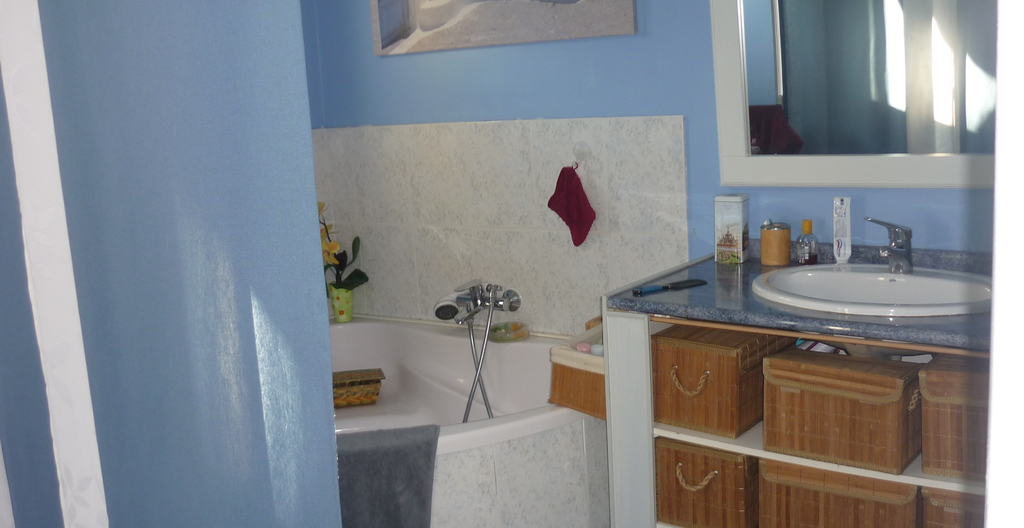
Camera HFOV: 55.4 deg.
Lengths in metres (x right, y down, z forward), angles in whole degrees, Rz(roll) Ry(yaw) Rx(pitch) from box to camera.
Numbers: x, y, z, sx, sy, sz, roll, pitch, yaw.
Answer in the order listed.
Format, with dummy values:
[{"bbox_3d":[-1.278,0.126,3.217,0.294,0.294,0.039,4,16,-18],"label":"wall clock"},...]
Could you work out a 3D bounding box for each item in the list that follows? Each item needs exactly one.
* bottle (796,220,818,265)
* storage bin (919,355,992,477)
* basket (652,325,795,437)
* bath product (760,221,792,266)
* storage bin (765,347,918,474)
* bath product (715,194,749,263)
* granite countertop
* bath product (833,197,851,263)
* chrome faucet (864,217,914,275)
[{"bbox_3d":[0.740,-0.054,2.451,0.053,0.110,0.040,3,12,32],"label":"bottle"},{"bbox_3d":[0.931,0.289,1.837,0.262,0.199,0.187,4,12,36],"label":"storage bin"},{"bbox_3d":[0.474,0.247,2.232,0.203,0.198,0.265,4,12,36],"label":"basket"},{"bbox_3d":[0.672,-0.052,2.478,0.076,0.104,0.076,-3,10,1],"label":"bath product"},{"bbox_3d":[0.680,0.280,1.983,0.270,0.194,0.187,4,12,36],"label":"storage bin"},{"bbox_3d":[0.575,-0.091,2.542,0.074,0.169,0.060,3,12,33],"label":"bath product"},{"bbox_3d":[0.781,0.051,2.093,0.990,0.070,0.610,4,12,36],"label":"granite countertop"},{"bbox_3d":[0.788,-0.078,2.321,0.042,0.158,0.030,2,11,29],"label":"bath product"},{"bbox_3d":[0.840,-0.042,2.155,0.060,0.138,0.155,4,12,36],"label":"chrome faucet"}]

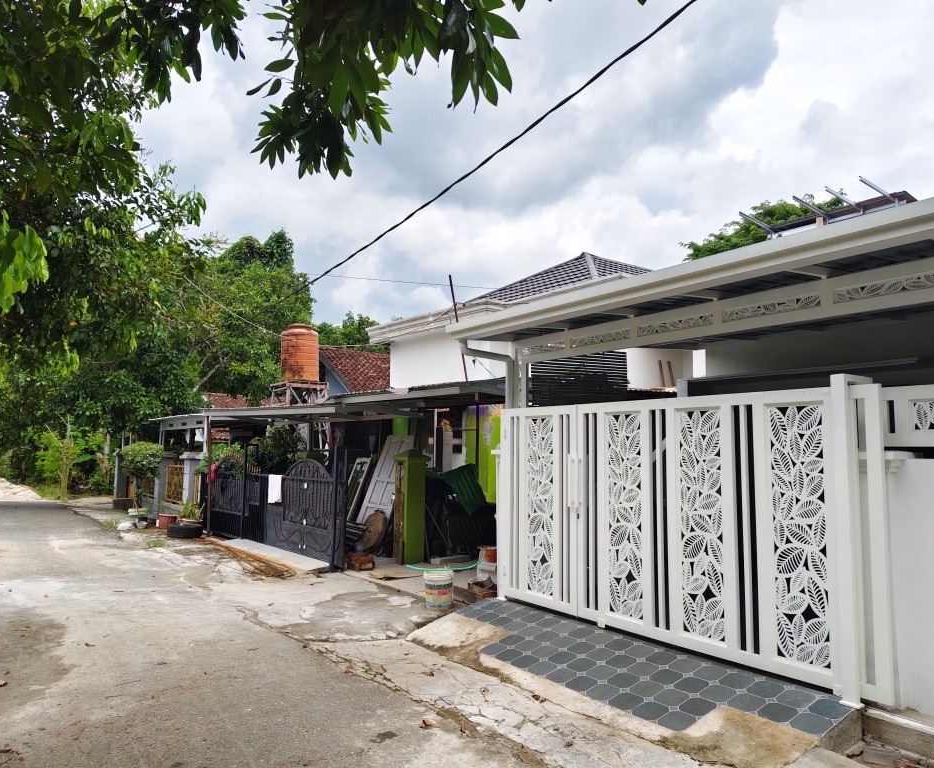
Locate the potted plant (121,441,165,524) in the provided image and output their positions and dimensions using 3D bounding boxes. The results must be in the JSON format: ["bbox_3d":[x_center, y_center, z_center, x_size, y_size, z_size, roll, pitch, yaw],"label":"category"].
[{"bbox_3d":[-6.656,2.016,14.000,0.870,1.700,0.870,5,-7,-36],"label":"potted plant"}]

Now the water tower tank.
[{"bbox_3d":[-4.136,-0.795,16.800,0.940,1.380,0.940,1,-6,0],"label":"water tower tank"}]

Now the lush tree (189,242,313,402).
[{"bbox_3d":[-9.015,-0.673,27.517,5.200,9.200,5.300,5,-7,-36],"label":"lush tree"}]

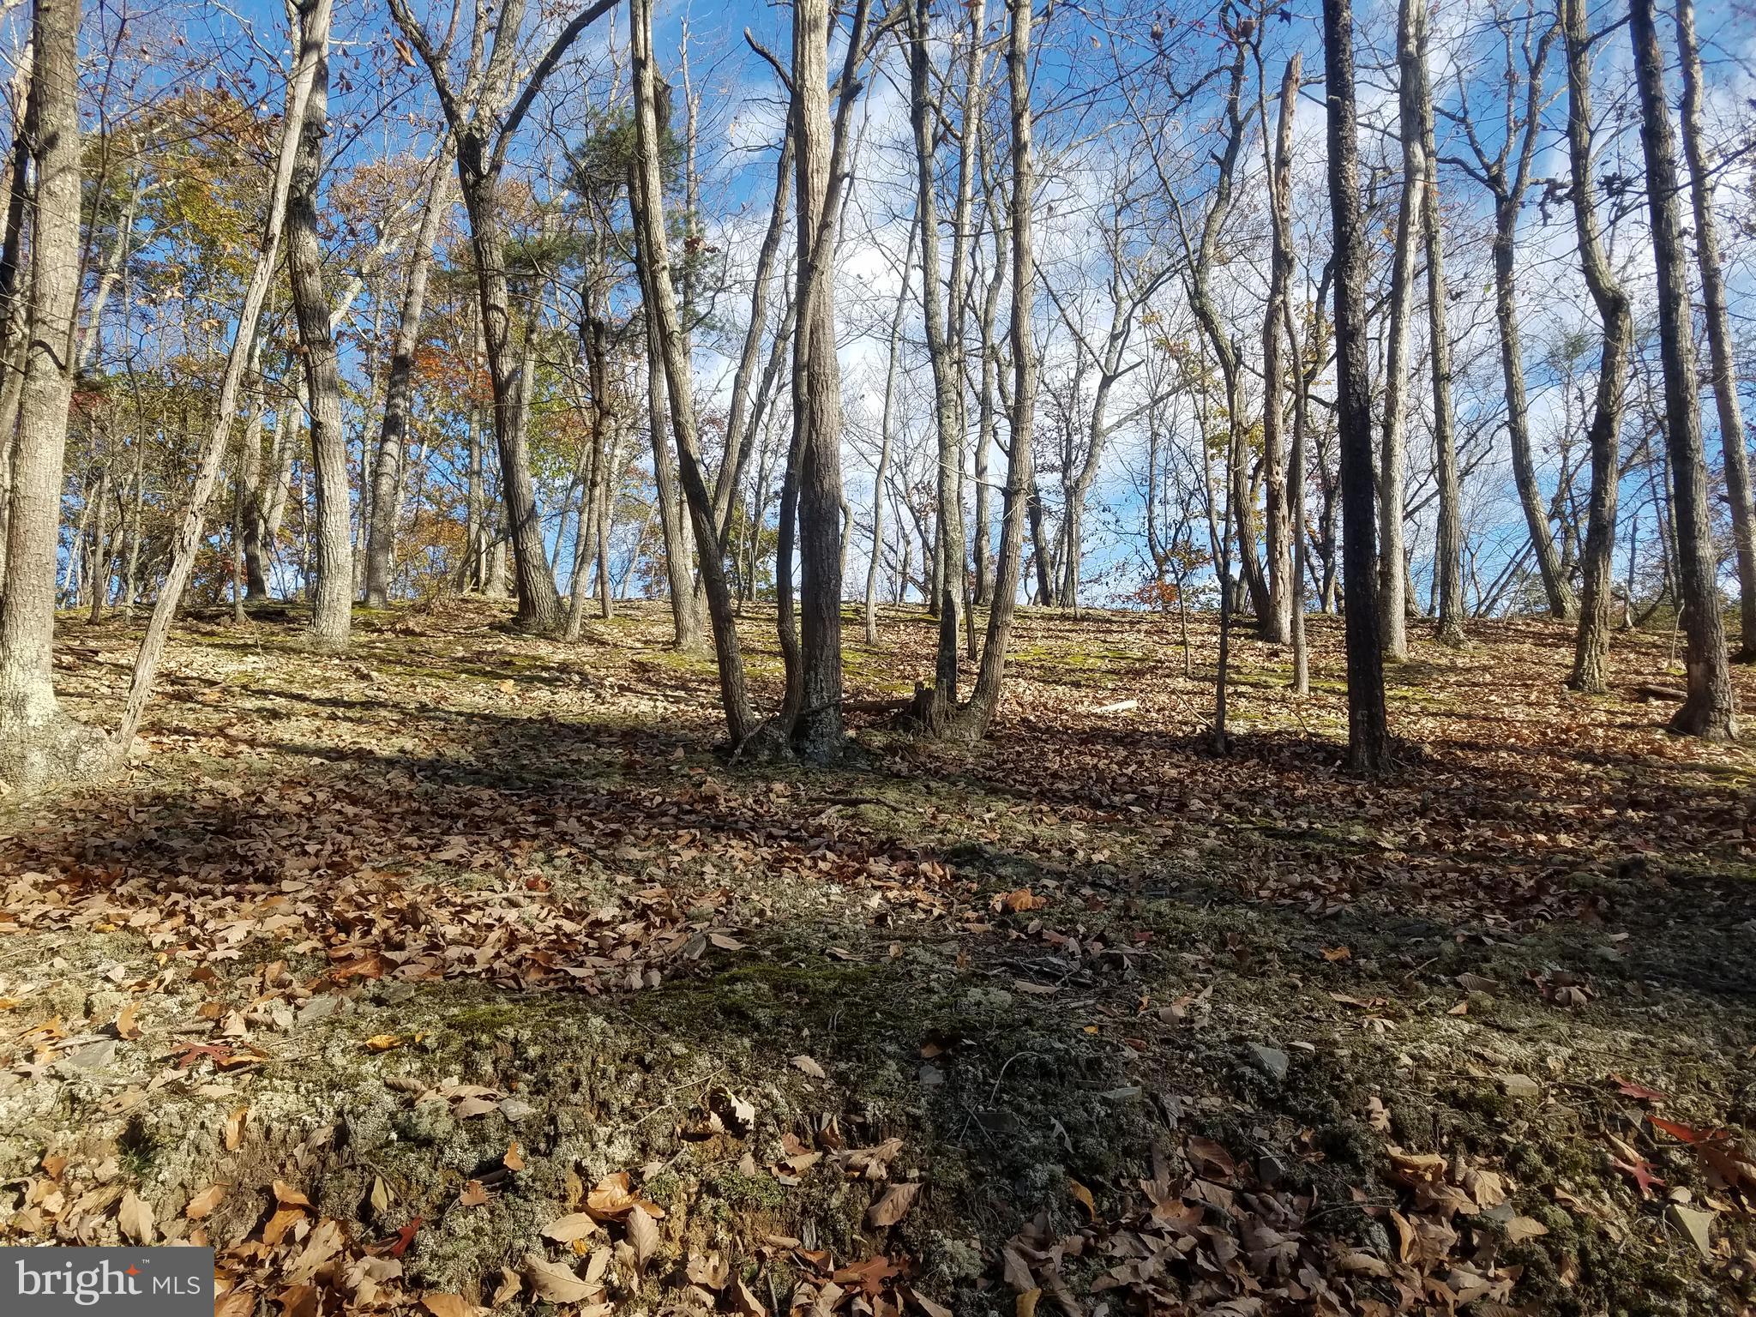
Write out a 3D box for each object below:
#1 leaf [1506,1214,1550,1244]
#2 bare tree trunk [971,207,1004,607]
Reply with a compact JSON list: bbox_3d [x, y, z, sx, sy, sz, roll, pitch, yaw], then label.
[{"bbox_3d":[1.279,1.125,2.600,0.085,0.020,0.059,3,38,14],"label":"leaf"},{"bbox_3d":[1.520,-3.519,18.271,0.402,5.660,0.350,0,-5,0],"label":"bare tree trunk"}]

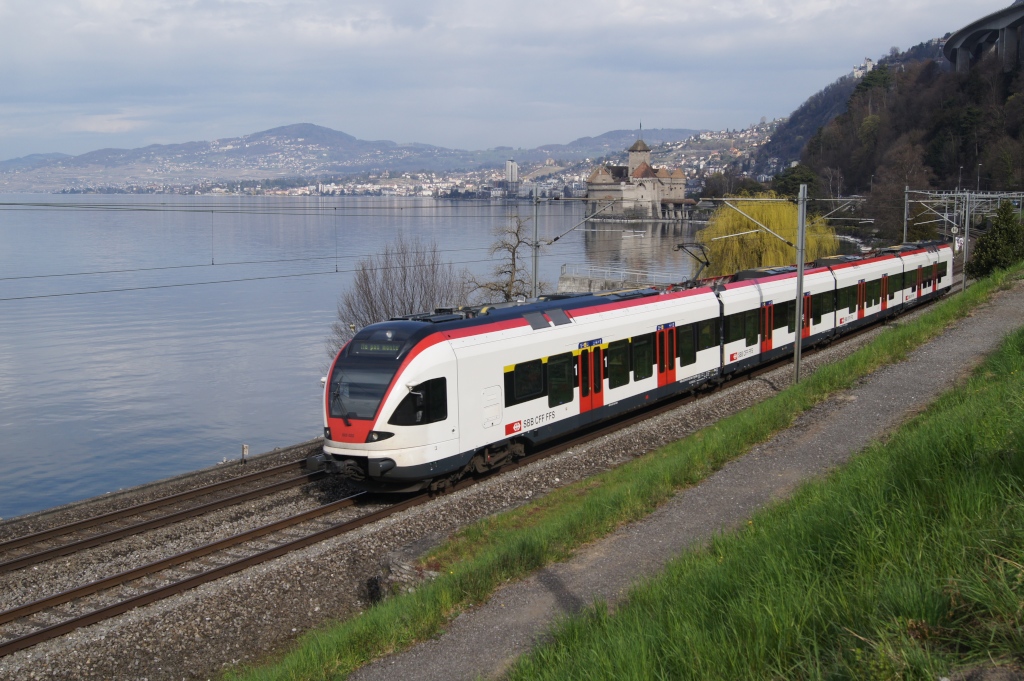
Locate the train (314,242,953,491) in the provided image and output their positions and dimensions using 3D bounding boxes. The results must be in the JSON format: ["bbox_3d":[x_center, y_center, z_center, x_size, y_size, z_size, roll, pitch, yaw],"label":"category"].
[{"bbox_3d":[14.571,-1.818,59.911,3.150,4.300,74.000,4,8,29],"label":"train"}]

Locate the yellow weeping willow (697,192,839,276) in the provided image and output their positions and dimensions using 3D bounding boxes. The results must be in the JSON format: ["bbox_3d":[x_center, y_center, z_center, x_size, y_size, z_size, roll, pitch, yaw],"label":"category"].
[{"bbox_3d":[24.551,-9.529,114.703,13.600,9.700,13.600,0,7,0],"label":"yellow weeping willow"}]

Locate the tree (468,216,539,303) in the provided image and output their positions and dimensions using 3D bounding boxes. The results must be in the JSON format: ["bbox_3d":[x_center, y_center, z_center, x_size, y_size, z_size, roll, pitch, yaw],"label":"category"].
[{"bbox_3d":[-0.360,-2.716,66.173,4.400,8.200,4.400,0,7,0],"label":"tree"}]

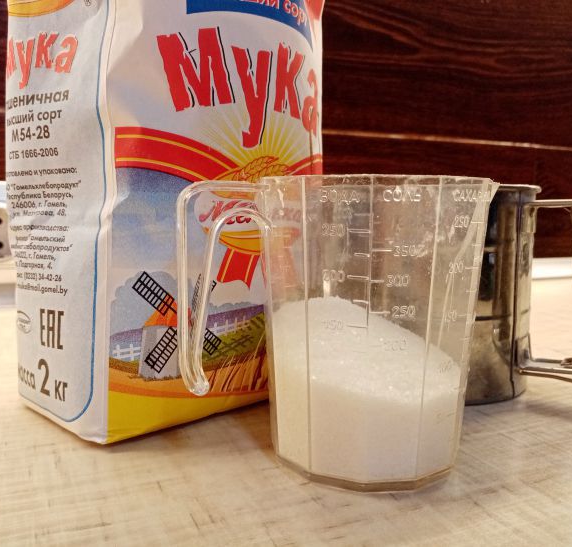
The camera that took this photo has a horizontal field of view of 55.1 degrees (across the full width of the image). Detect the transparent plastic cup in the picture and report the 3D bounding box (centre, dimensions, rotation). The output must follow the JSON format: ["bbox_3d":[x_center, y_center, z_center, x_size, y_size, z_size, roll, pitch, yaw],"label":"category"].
[{"bbox_3d":[0.022,0.015,0.186,0.116,0.092,0.076,-2,7,-19],"label":"transparent plastic cup"}]

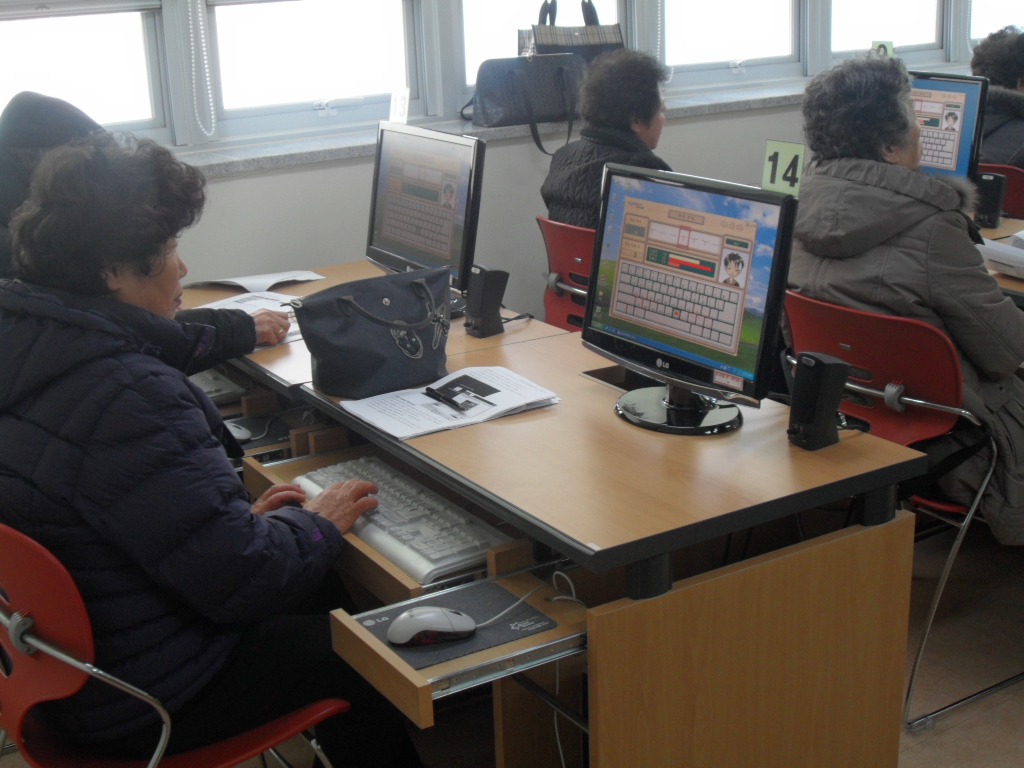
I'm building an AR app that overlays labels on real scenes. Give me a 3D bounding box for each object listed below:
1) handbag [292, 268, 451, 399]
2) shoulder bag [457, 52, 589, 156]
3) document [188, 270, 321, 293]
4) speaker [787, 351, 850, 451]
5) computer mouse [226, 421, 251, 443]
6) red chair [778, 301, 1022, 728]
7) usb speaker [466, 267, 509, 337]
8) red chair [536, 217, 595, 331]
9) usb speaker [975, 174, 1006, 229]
[{"bbox_3d":[-0.227,-0.093,2.523,0.310,0.183,0.138,-16,22,-38],"label":"handbag"},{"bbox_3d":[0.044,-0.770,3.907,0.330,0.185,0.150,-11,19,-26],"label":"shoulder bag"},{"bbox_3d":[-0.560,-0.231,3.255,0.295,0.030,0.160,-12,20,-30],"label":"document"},{"bbox_3d":[0.452,0.021,2.173,0.085,0.134,0.053,-13,20,-32],"label":"speaker"},{"bbox_3d":[-0.514,0.080,2.677,0.115,0.037,0.061,6,19,22],"label":"computer mouse"},{"bbox_3d":[0.814,0.180,2.979,0.510,0.770,0.500,-12,20,-30],"label":"red chair"},{"bbox_3d":[-0.042,-0.163,2.813,0.083,0.133,0.053,-14,21,-35],"label":"usb speaker"},{"bbox_3d":[0.348,-0.050,3.763,0.510,0.770,0.500,-12,20,-30],"label":"red chair"},{"bbox_3d":[1.181,-0.456,3.640,0.053,0.133,0.082,9,20,30],"label":"usb speaker"}]

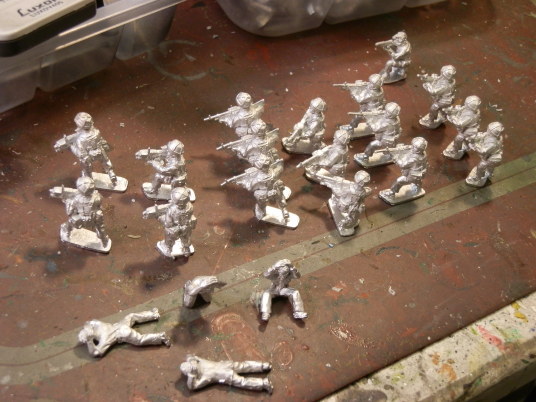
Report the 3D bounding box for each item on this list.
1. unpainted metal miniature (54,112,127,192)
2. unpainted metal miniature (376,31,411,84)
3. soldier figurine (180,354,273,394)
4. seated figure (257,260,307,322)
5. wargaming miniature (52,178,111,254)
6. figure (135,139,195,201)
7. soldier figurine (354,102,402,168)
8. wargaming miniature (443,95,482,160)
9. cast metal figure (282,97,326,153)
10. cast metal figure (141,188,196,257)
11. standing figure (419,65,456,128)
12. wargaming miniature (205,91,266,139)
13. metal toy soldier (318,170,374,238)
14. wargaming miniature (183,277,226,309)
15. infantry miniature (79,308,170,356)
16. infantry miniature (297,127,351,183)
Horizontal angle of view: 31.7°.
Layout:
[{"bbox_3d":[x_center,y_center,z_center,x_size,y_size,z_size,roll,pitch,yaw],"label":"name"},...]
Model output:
[{"bbox_3d":[-0.049,-0.012,0.258,0.019,0.024,0.009,-6,42,-14],"label":"unpainted metal miniature"},{"bbox_3d":[0.041,-0.047,0.316,0.013,0.018,0.007,-16,45,-24],"label":"unpainted metal miniature"},{"bbox_3d":[-0.010,0.043,0.235,0.023,0.005,0.008,5,43,-5],"label":"soldier figurine"},{"bbox_3d":[0.005,0.024,0.252,0.014,0.013,0.011,5,43,-5],"label":"seated figure"},{"bbox_3d":[-0.048,0.003,0.243,0.015,0.021,0.009,4,40,-3],"label":"wargaming miniature"},{"bbox_3d":[-0.029,-0.009,0.260,0.016,0.019,0.008,2,40,-5],"label":"figure"},{"bbox_3d":[0.034,-0.022,0.299,0.019,0.022,0.008,-9,46,-19],"label":"soldier figurine"},{"bbox_3d":[0.064,-0.025,0.308,0.017,0.023,0.008,-20,51,-28],"label":"wargaming miniature"},{"bbox_3d":[0.014,-0.024,0.300,0.015,0.019,0.007,-2,44,-12],"label":"cast metal figure"},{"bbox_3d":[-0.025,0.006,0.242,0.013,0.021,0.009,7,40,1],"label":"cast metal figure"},{"bbox_3d":[0.053,-0.034,0.299,0.013,0.021,0.007,-5,41,-13],"label":"standing figure"},{"bbox_3d":[-0.007,-0.021,0.276,0.021,0.022,0.009,-4,41,-12],"label":"wargaming miniature"},{"bbox_3d":[0.021,-0.002,0.260,0.013,0.017,0.009,24,43,20],"label":"metal toy soldier"},{"bbox_3d":[-0.016,0.022,0.235,0.009,0.007,0.007,-10,43,-18],"label":"wargaming miniature"},{"bbox_3d":[-0.037,0.033,0.240,0.022,0.005,0.011,-4,45,-14],"label":"infantry miniature"},{"bbox_3d":[0.018,-0.014,0.290,0.016,0.019,0.007,-2,44,-12],"label":"infantry miniature"}]

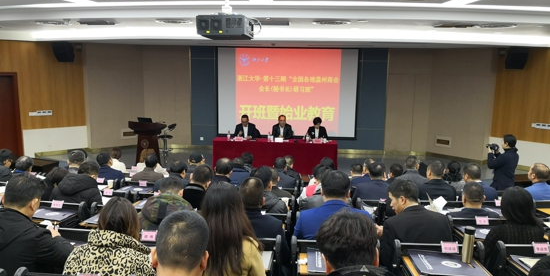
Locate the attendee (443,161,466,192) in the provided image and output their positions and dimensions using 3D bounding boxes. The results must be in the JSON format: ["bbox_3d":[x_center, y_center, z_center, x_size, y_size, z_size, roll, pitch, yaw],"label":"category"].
[{"bbox_3d":[2.257,0.860,5.728,0.460,1.200,0.780,0,10,-2],"label":"attendee"}]

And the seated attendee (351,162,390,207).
[{"bbox_3d":[1.026,0.839,4.713,0.520,1.220,0.700,1,9,1],"label":"seated attendee"}]

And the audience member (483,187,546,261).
[{"bbox_3d":[1.520,0.871,2.994,0.460,1.200,0.750,1,9,-1],"label":"audience member"}]

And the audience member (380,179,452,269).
[{"bbox_3d":[0.849,0.844,2.971,0.500,1.220,0.780,0,9,-5],"label":"audience member"}]

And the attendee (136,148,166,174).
[{"bbox_3d":[-1.909,0.752,6.892,0.460,1.230,0.780,2,10,10],"label":"attendee"}]

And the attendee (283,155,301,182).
[{"bbox_3d":[0.223,0.824,6.638,0.500,1.210,0.800,1,10,4],"label":"attendee"}]

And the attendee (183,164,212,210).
[{"bbox_3d":[-0.646,0.815,4.100,0.500,1.230,0.800,2,10,6],"label":"attendee"}]

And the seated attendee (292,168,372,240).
[{"bbox_3d":[0.349,0.792,2.997,0.520,1.240,0.750,1,9,3],"label":"seated attendee"}]

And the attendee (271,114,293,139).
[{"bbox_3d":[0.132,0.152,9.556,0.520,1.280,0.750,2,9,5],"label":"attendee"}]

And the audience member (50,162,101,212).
[{"bbox_3d":[-1.919,0.819,4.511,0.580,1.200,0.720,3,9,12],"label":"audience member"}]

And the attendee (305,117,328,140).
[{"bbox_3d":[0.926,0.180,9.502,0.500,1.240,0.750,2,9,5],"label":"attendee"}]

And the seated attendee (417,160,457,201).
[{"bbox_3d":[1.664,0.818,4.708,0.520,1.220,0.700,0,9,-3],"label":"seated attendee"}]

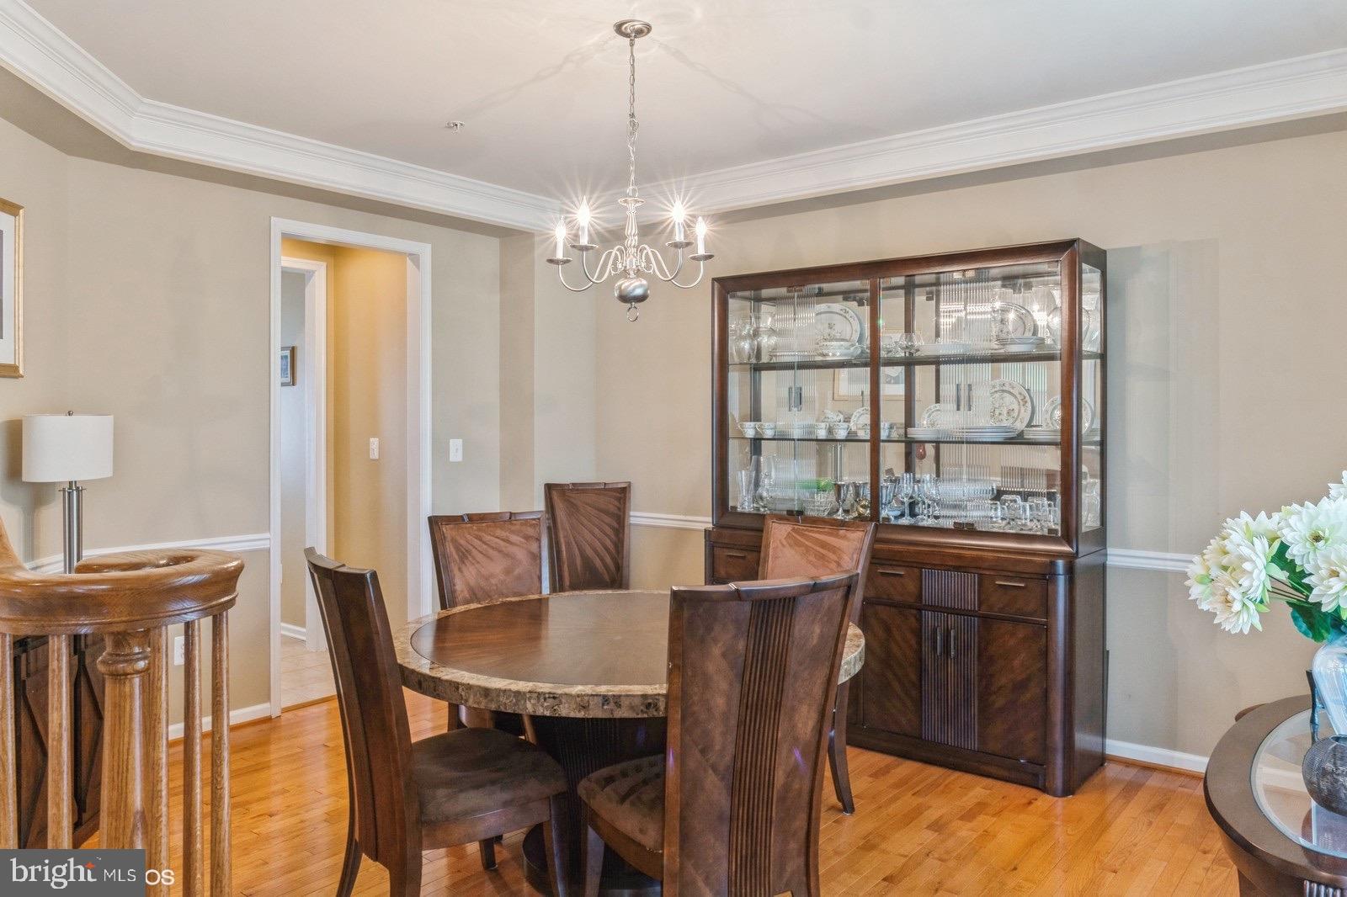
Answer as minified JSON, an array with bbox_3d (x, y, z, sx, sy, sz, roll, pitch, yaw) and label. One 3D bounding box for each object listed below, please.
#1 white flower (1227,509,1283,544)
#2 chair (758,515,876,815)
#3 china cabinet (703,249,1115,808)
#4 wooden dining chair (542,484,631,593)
[{"bbox_3d":[1.231,0.169,1.900,0.120,0.085,0.110,1,2,33],"label":"white flower"},{"bbox_3d":[0.341,0.794,3.147,0.490,1.050,0.620,1,2,42],"label":"chair"},{"bbox_3d":[0.962,0.238,4.057,1.736,2.116,0.488,1,2,38],"label":"china cabinet"},{"bbox_3d":[-0.362,0.748,4.849,0.490,1.050,0.620,-1,2,-25],"label":"wooden dining chair"}]

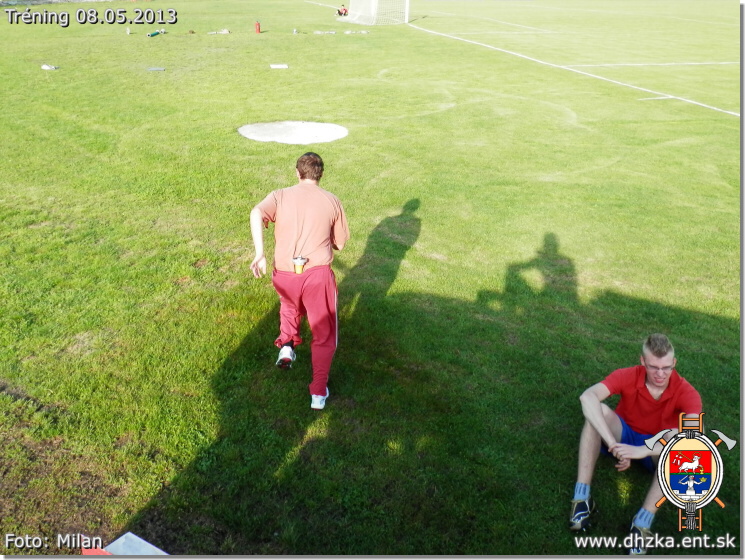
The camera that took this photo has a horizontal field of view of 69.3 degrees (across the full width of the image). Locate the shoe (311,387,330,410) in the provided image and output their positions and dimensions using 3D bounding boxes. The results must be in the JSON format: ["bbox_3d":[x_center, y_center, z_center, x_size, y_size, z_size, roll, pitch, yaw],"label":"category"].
[{"bbox_3d":[-0.361,0.762,3.787,0.115,0.120,0.300,3,30,3],"label":"shoe"}]

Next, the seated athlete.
[{"bbox_3d":[1.483,0.827,3.023,0.660,0.840,0.960,15,33,23],"label":"seated athlete"}]

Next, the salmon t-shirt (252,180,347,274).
[{"bbox_3d":[-0.417,-0.374,3.392,0.560,0.570,0.340,0,17,-3],"label":"salmon t-shirt"}]

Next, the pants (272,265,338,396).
[{"bbox_3d":[-0.421,0.263,3.690,0.410,0.950,0.540,0,30,-2],"label":"pants"}]

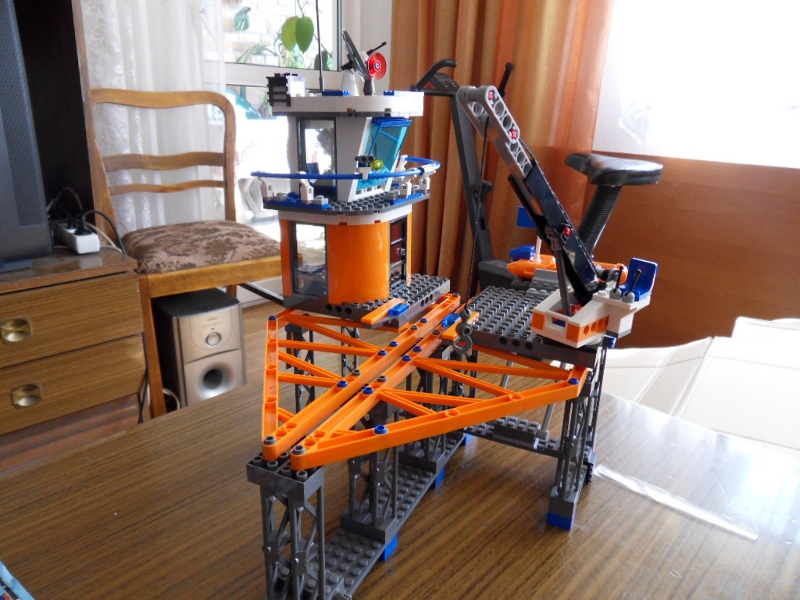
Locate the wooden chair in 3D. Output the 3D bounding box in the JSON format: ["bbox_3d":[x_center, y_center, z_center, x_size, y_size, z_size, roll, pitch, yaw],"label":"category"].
[{"bbox_3d":[-0.594,-0.162,1.657,0.440,0.873,0.480,-13,23,-37],"label":"wooden chair"}]

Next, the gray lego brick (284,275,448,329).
[{"bbox_3d":[-0.022,-0.007,0.444,0.096,0.011,0.096,10,20,24],"label":"gray lego brick"}]

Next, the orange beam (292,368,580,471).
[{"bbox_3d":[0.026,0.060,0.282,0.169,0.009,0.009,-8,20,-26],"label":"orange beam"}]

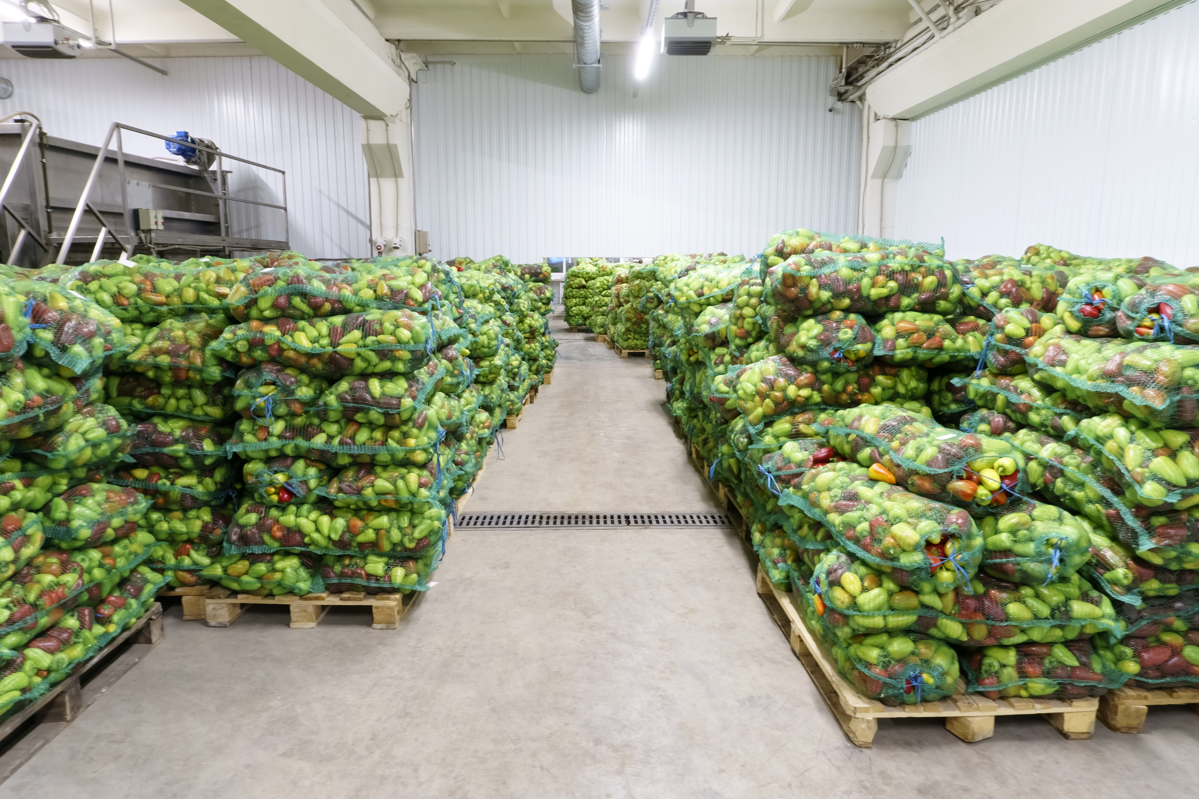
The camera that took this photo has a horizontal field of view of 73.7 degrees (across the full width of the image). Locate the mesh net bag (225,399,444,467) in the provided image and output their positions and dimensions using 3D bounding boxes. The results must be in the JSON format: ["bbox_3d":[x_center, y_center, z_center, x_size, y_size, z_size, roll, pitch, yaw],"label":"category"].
[{"bbox_3d":[-1.110,0.133,3.389,0.880,0.240,0.420,0,10,1],"label":"mesh net bag"}]

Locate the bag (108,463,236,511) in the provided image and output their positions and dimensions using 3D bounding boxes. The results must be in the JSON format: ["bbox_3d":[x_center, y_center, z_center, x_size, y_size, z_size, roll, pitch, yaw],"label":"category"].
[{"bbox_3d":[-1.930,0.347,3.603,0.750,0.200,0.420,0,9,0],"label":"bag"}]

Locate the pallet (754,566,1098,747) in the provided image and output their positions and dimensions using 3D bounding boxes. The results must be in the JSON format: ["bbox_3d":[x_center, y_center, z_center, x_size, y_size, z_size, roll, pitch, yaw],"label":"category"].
[{"bbox_3d":[1.171,0.938,3.151,0.800,0.144,1.200,0,9,-3],"label":"pallet"}]

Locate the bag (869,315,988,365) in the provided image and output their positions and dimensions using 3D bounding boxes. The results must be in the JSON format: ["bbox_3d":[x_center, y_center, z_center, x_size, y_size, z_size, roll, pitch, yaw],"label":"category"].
[{"bbox_3d":[1.350,-0.287,3.499,0.480,0.210,0.750,0,9,0],"label":"bag"}]

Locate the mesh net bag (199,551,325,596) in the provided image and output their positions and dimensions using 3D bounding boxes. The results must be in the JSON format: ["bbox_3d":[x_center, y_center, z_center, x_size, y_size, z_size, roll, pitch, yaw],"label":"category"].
[{"bbox_3d":[-1.390,0.663,3.665,0.500,0.200,0.760,0,9,0],"label":"mesh net bag"}]

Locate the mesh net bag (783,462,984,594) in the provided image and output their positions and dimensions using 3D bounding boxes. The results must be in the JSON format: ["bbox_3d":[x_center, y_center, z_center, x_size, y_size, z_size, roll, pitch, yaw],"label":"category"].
[{"bbox_3d":[0.945,0.424,2.728,0.390,0.240,0.800,-4,10,-21],"label":"mesh net bag"}]

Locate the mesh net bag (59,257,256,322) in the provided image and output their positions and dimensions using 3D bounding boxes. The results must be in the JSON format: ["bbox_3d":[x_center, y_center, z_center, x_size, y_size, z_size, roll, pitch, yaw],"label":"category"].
[{"bbox_3d":[-1.839,-0.462,3.391,0.800,0.240,0.420,0,10,0],"label":"mesh net bag"}]

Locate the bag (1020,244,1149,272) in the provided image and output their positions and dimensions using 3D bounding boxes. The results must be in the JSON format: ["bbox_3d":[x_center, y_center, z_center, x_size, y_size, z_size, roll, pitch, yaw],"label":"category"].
[{"bbox_3d":[2.980,-0.823,4.932,0.780,0.230,0.420,0,9,0],"label":"bag"}]

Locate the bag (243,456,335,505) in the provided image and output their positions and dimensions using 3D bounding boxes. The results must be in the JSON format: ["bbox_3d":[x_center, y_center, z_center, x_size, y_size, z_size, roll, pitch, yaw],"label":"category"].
[{"bbox_3d":[-1.265,0.262,3.582,0.370,0.205,0.780,0,9,-3],"label":"bag"}]

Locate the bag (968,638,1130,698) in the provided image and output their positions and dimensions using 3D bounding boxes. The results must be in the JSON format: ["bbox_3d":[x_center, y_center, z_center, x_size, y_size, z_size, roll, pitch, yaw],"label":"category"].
[{"bbox_3d":[1.390,0.786,2.915,0.500,0.200,0.760,-1,9,-4],"label":"bag"}]

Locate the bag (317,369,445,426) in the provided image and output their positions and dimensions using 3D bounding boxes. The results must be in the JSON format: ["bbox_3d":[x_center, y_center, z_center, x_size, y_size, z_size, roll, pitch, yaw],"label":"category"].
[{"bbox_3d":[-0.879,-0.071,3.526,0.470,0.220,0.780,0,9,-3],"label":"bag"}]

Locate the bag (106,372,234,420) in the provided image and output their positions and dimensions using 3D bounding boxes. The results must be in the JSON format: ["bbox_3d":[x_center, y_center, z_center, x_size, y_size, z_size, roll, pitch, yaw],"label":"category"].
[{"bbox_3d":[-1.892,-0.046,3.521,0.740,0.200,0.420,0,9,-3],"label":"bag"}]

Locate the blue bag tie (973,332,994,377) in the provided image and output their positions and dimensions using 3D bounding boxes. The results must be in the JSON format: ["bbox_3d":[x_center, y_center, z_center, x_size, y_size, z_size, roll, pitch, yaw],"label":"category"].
[{"bbox_3d":[1.470,-0.176,3.086,0.075,0.170,0.050,0,9,-3],"label":"blue bag tie"}]

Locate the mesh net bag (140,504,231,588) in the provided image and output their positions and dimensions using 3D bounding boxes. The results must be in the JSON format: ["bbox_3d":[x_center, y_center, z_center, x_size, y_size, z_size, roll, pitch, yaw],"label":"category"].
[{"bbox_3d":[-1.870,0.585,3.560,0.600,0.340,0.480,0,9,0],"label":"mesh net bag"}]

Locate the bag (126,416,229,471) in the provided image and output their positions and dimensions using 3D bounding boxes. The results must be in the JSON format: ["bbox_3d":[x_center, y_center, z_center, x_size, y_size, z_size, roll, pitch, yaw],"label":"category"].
[{"bbox_3d":[-1.775,0.135,3.643,0.450,0.215,0.730,0,10,0],"label":"bag"}]

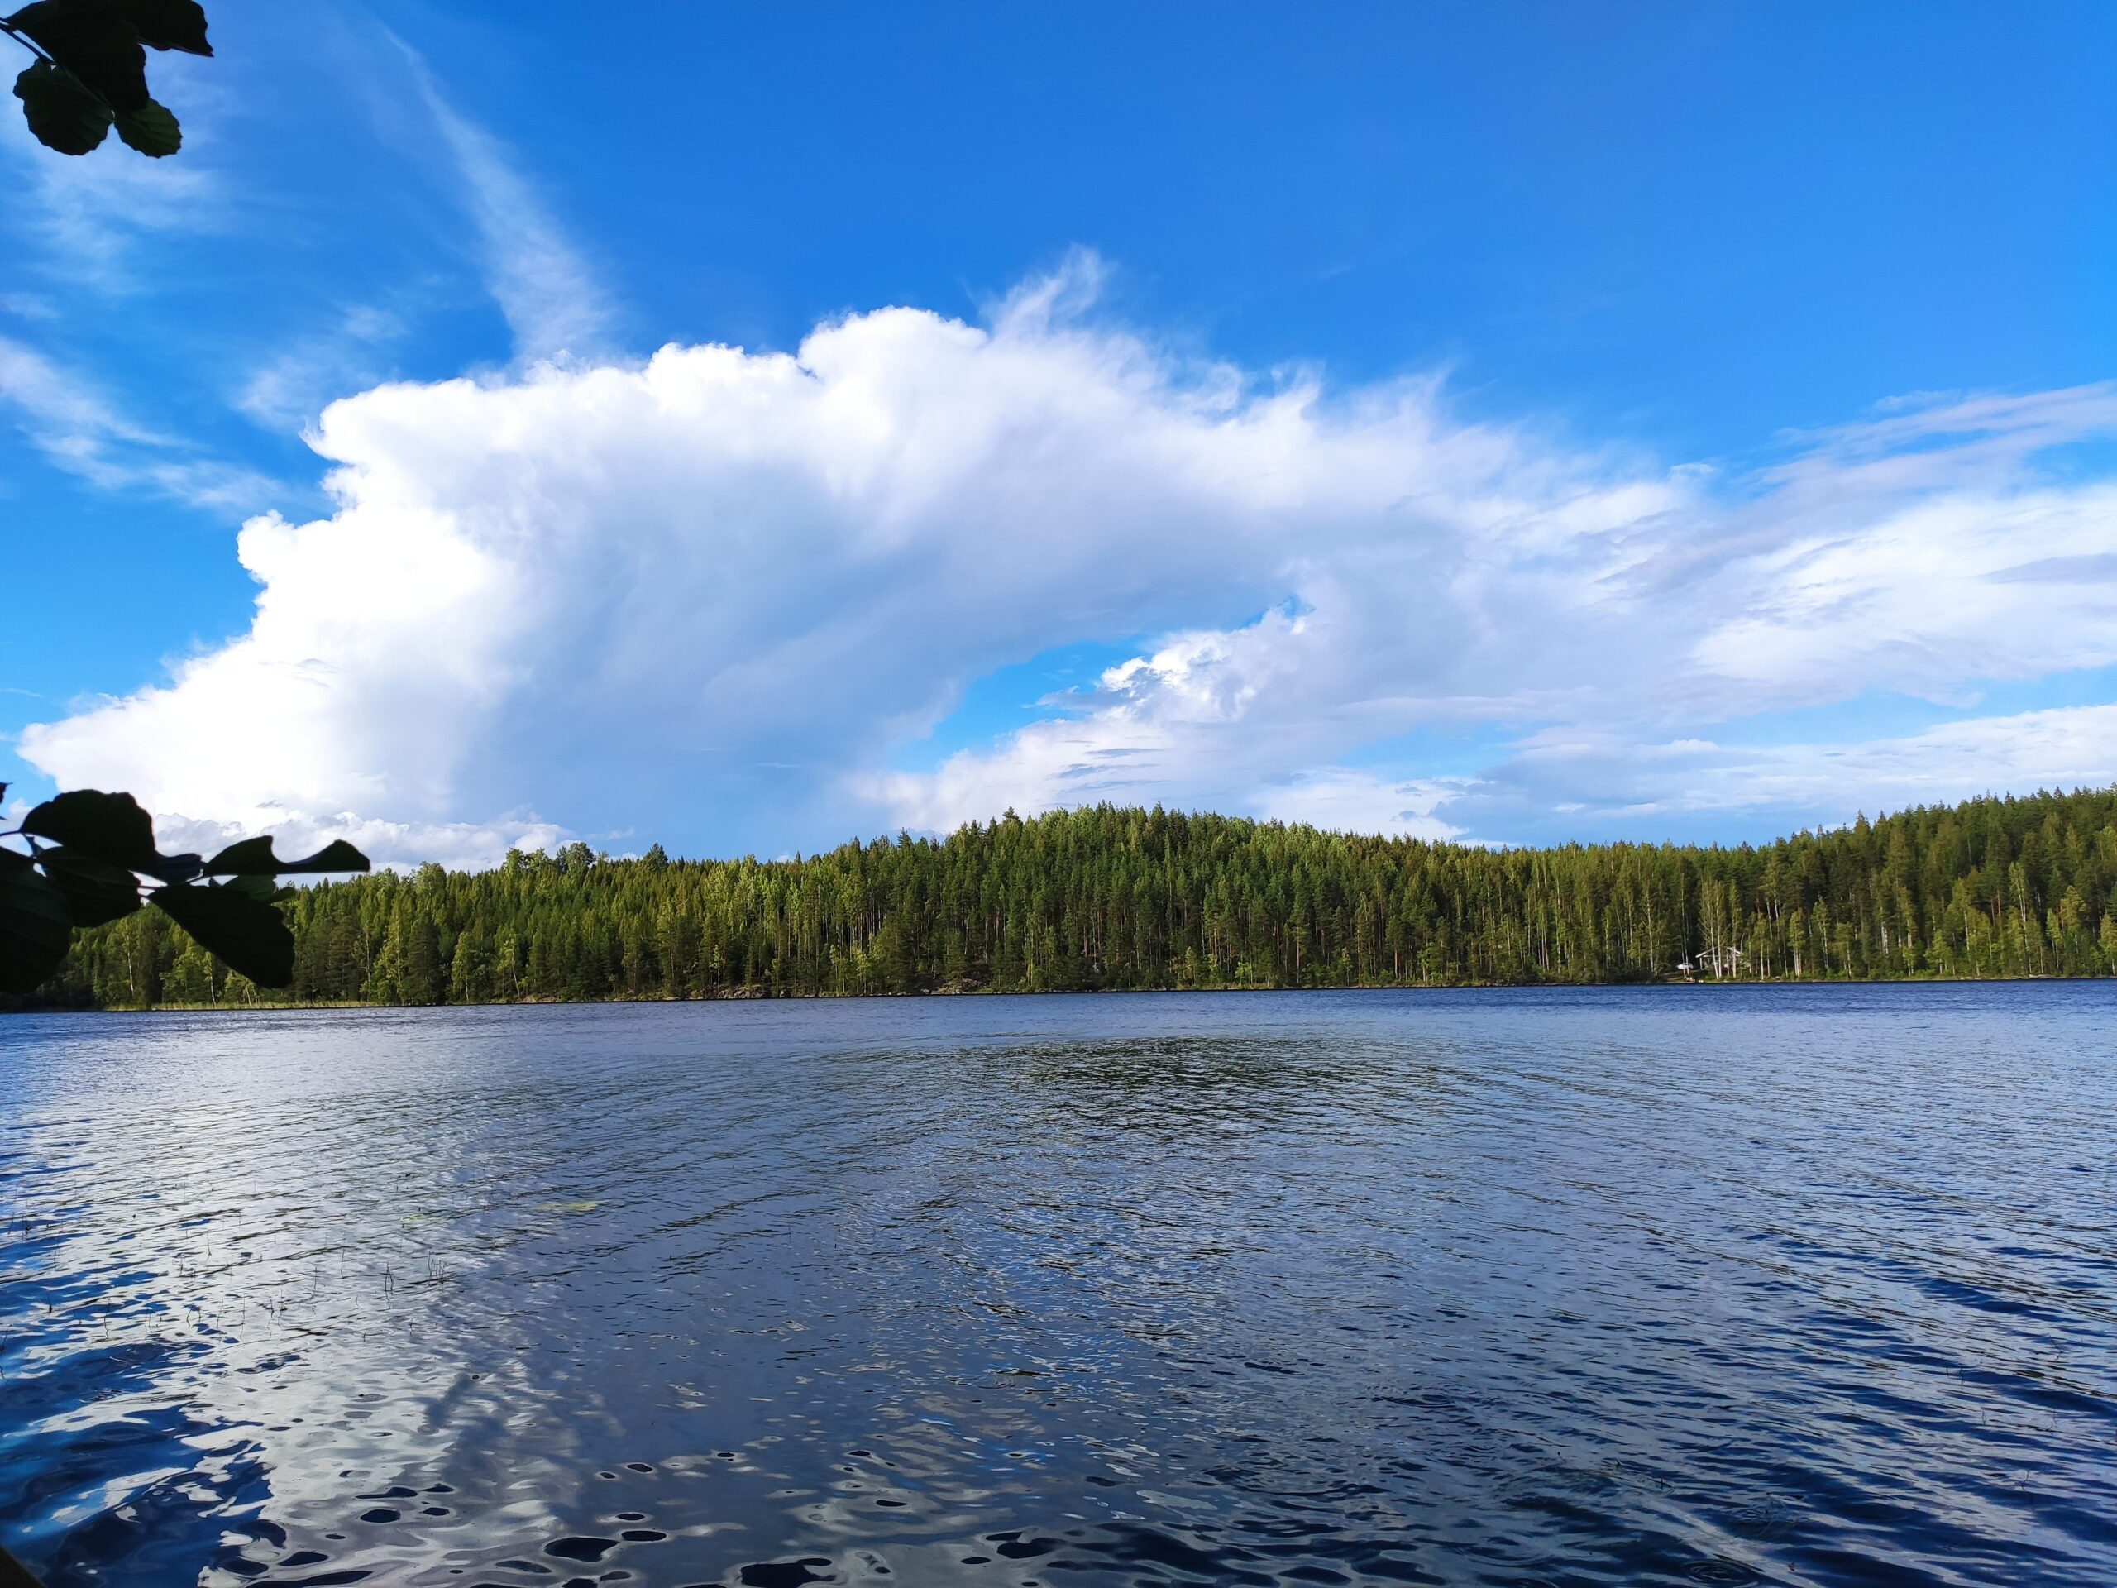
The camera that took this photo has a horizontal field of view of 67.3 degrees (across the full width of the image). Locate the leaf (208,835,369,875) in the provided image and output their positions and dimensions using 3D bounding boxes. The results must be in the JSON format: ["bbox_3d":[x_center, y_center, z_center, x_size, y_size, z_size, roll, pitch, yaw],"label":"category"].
[{"bbox_3d":[-0.460,0.037,0.950,0.087,0.022,0.050,1,-7,-14],"label":"leaf"}]

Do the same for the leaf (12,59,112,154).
[{"bbox_3d":[-0.607,-0.419,0.970,0.045,0.044,0.040,1,-7,-14],"label":"leaf"}]

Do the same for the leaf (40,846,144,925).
[{"bbox_3d":[-0.579,0.054,0.950,0.050,0.050,0.035,1,-7,-14],"label":"leaf"}]

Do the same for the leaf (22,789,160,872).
[{"bbox_3d":[-0.566,0.021,0.930,0.063,0.046,0.045,1,-7,-14],"label":"leaf"}]

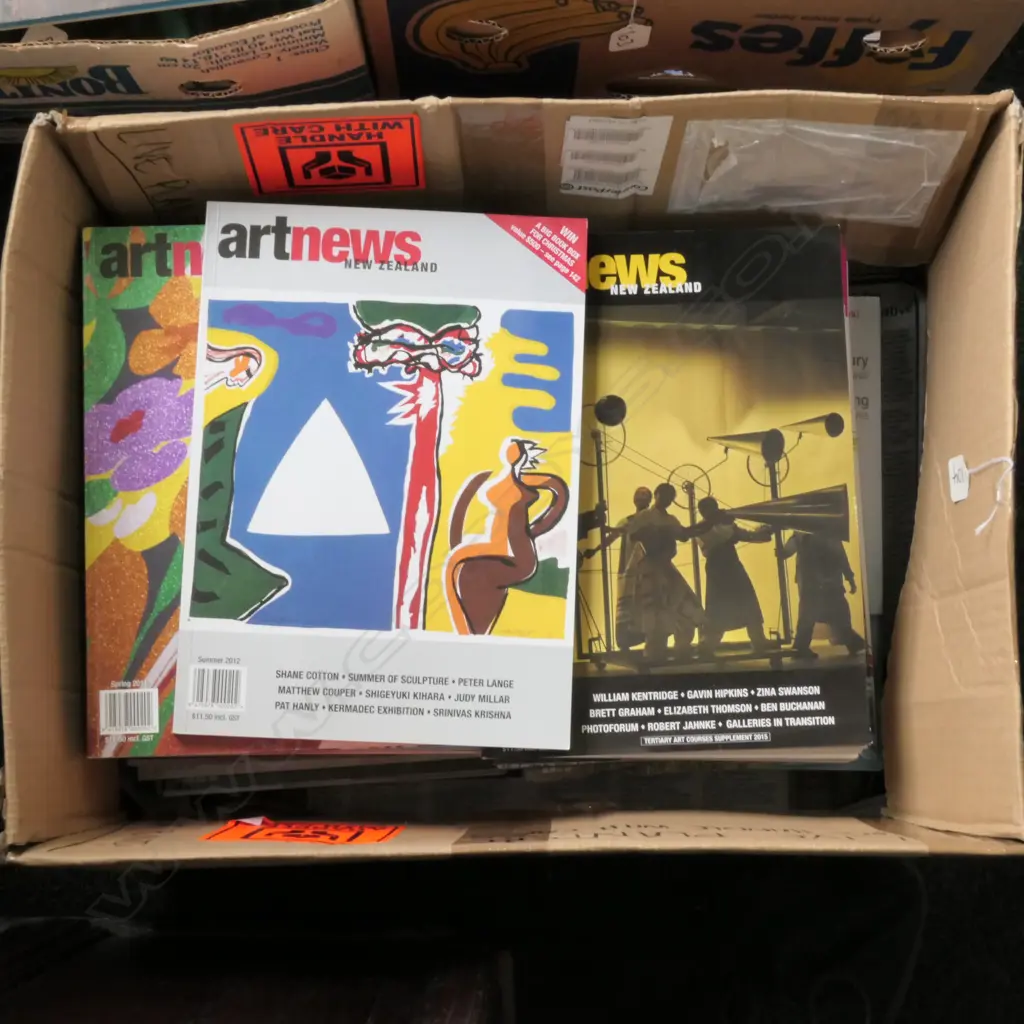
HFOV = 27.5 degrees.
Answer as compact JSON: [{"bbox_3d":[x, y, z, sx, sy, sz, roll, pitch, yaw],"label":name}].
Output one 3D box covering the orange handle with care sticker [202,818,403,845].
[{"bbox_3d":[-0.111,0.173,1.127,0.098,0.094,0.003,1,87,3],"label":"orange handle with care sticker"}]

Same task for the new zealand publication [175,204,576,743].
[{"bbox_3d":[-0.069,-0.021,1.133,0.210,0.009,0.291,2,81,-1],"label":"new zealand publication"}]

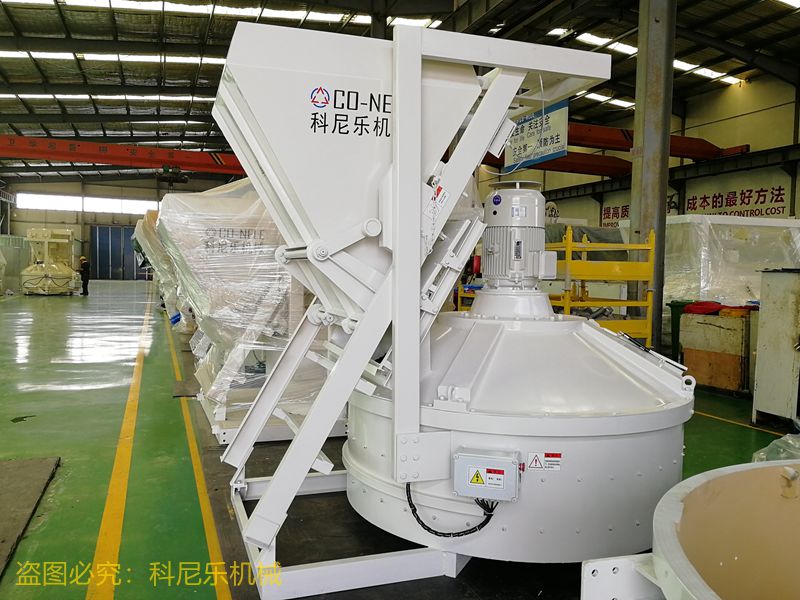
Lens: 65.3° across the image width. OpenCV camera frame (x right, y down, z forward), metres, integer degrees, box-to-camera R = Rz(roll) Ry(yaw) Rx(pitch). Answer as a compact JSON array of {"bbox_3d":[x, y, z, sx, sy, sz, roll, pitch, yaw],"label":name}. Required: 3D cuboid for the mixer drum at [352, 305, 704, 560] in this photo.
[{"bbox_3d":[0.685,0.640,3.946,2.130,1.118,2.130,1,3,0],"label":"mixer drum"}]

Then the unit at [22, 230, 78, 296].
[{"bbox_3d":[-15.999,-1.757,28.564,2.500,2.950,2.500,0,3,-25],"label":"unit"}]

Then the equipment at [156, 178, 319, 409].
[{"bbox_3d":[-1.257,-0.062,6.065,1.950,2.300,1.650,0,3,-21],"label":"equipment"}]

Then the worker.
[{"bbox_3d":[-13.995,-1.084,27.697,0.480,1.760,0.500,0,3,-21],"label":"worker"}]

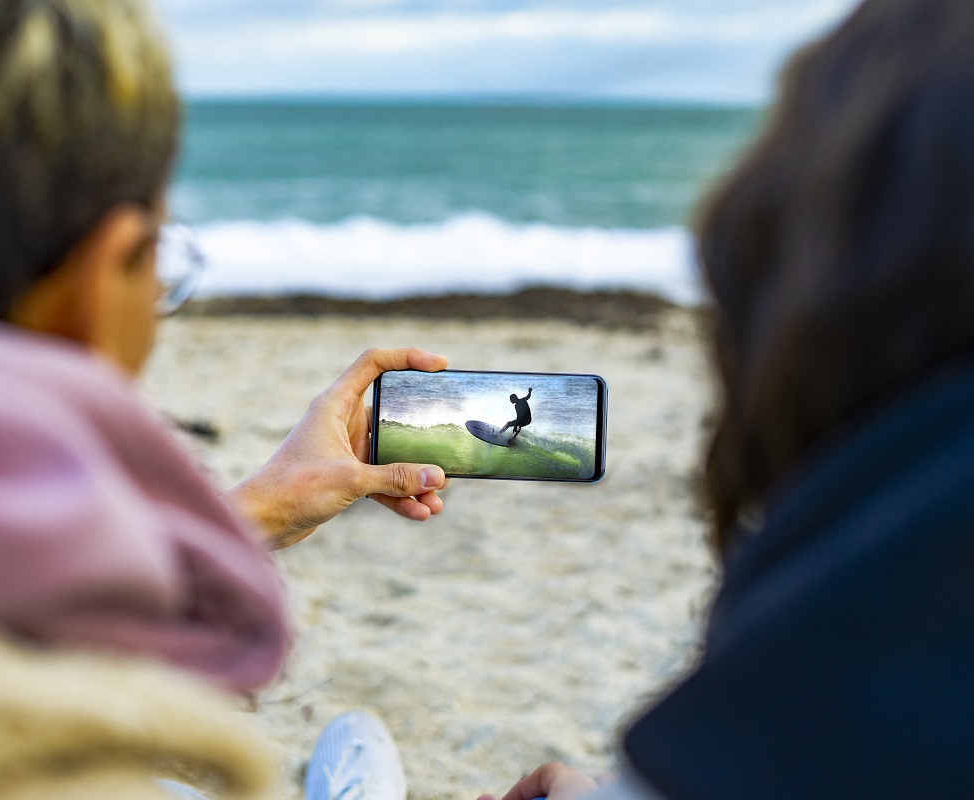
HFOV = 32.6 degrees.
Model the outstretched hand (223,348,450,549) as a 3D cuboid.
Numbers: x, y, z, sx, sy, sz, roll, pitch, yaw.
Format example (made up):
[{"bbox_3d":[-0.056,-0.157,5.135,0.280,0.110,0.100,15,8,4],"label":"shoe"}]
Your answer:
[{"bbox_3d":[-0.103,0.031,1.138,0.148,0.130,0.105,-3,11,-18],"label":"outstretched hand"}]

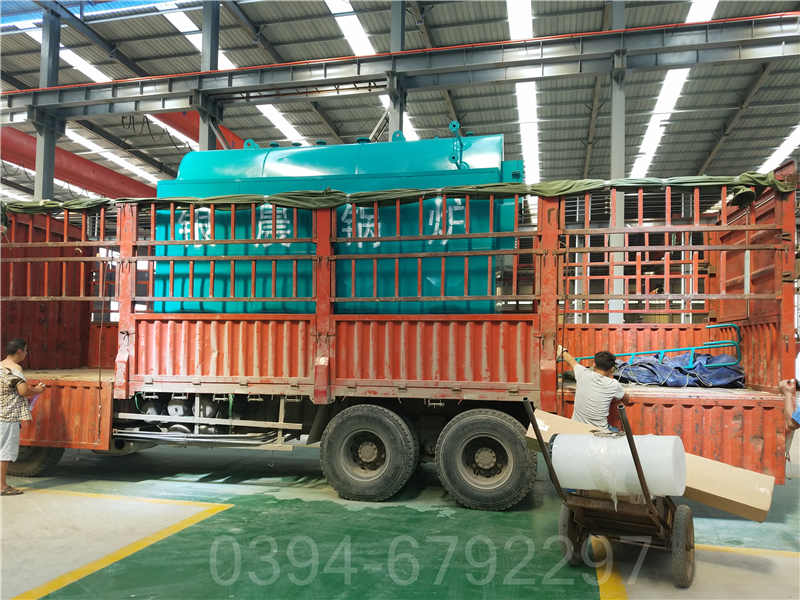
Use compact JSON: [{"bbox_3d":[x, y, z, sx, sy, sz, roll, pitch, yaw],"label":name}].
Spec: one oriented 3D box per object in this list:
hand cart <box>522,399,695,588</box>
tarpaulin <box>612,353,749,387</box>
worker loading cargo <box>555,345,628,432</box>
[{"bbox_3d":[1.630,1.399,4.458,0.920,1.400,1.530,-2,-4,34],"label":"hand cart"},{"bbox_3d":[3.400,0.850,7.520,1.450,0.420,0.850,0,-4,13],"label":"tarpaulin"},{"bbox_3d":[1.810,1.290,5.570,0.680,1.740,0.580,-1,-4,19],"label":"worker loading cargo"}]

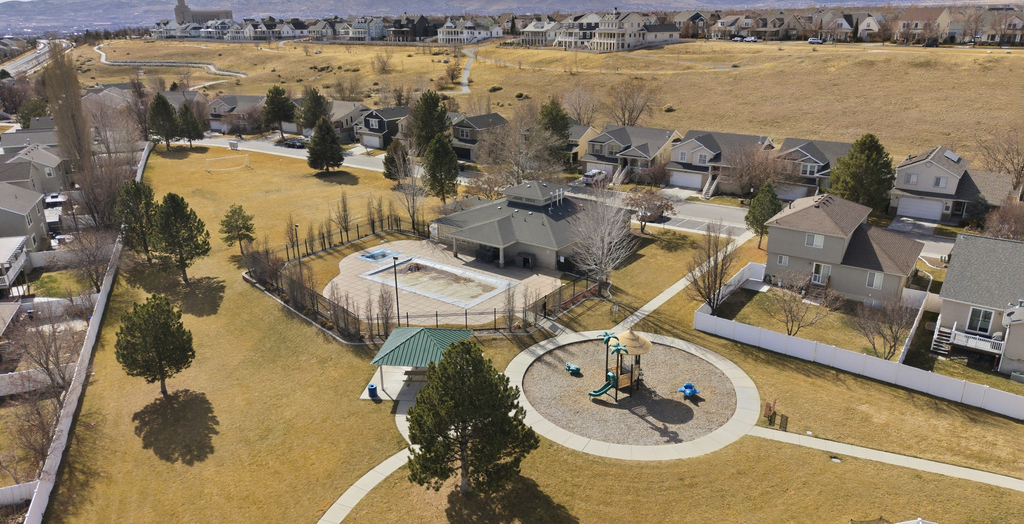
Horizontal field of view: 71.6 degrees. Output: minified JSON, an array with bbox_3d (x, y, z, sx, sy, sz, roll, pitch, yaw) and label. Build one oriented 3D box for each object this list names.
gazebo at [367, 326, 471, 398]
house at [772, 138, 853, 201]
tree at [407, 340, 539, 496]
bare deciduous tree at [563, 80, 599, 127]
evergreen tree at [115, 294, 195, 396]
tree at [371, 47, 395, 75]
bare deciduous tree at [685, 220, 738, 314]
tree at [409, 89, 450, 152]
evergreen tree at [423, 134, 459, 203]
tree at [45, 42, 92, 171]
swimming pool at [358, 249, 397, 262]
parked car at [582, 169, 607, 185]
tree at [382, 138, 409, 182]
[{"bbox_3d":[-6.824,6.994,55.398,6.423,4.020,6.423,2,20,6],"label":"gazebo"},{"bbox_3d":[45.192,-13.746,103.646,11.600,7.600,12.500,12,24,31],"label":"house"},{"bbox_3d":[-2.282,9.050,40.519,7.597,10.006,7.597,-2,20,-4],"label":"tree"},{"bbox_3d":[13.817,-31.199,143.216,7.262,10.535,7.262,1,20,5],"label":"bare deciduous tree"},{"bbox_3d":[-26.785,6.373,53.318,5.990,8.490,5.990,0,20,0],"label":"evergreen tree"},{"bbox_3d":[-43.703,-68.022,239.787,8.100,8.750,8.100,0,20,0],"label":"tree"},{"bbox_3d":[18.323,0.640,65.209,4.801,9.282,4.801,0,20,0],"label":"bare deciduous tree"},{"bbox_3d":[-15.330,-26.026,132.736,7.994,12.542,7.994,0,20,0],"label":"tree"},{"bbox_3d":[-10.687,-13.932,107.029,5.420,10.550,5.420,0,20,0],"label":"evergreen tree"},{"bbox_3d":[-70.648,-23.498,112.975,5.569,21.838,5.569,-12,23,-30],"label":"tree"},{"bbox_3d":[-16.061,-0.529,85.519,3.052,0.500,4.154,12,22,33],"label":"swimming pool"},{"bbox_3d":[13.226,-13.643,112.949,1.900,1.700,4.800,13,23,36],"label":"parked car"},{"bbox_3d":[-19.031,-16.673,117.109,4.482,7.339,4.482,-1,18,0],"label":"tree"}]

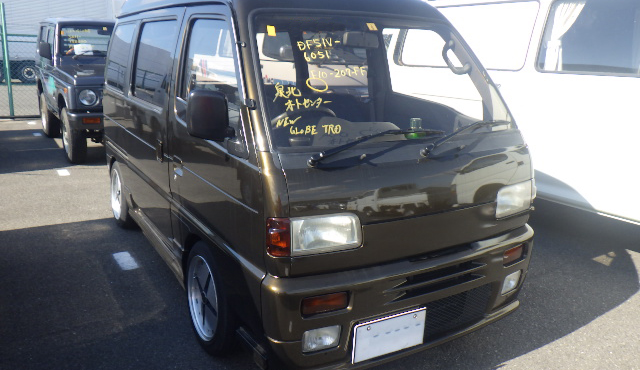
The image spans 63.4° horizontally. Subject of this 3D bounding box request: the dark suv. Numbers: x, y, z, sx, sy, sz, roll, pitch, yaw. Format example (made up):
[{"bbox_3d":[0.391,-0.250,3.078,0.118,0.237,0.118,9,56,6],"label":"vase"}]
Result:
[{"bbox_3d":[-2.867,-1.383,6.961,1.420,1.660,3.300,-7,17,-34],"label":"dark suv"}]

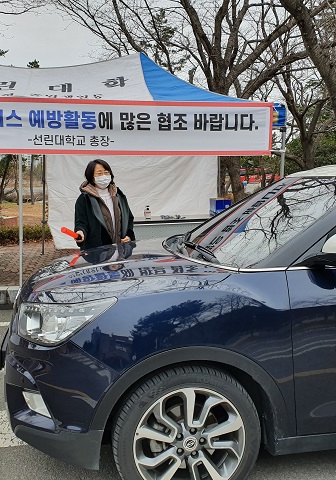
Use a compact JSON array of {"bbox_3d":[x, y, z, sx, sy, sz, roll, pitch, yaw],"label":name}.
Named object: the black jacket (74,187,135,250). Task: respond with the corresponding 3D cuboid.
[{"bbox_3d":[-0.540,-0.060,4.060,0.510,0.780,0.360,-2,6,-22],"label":"black jacket"}]

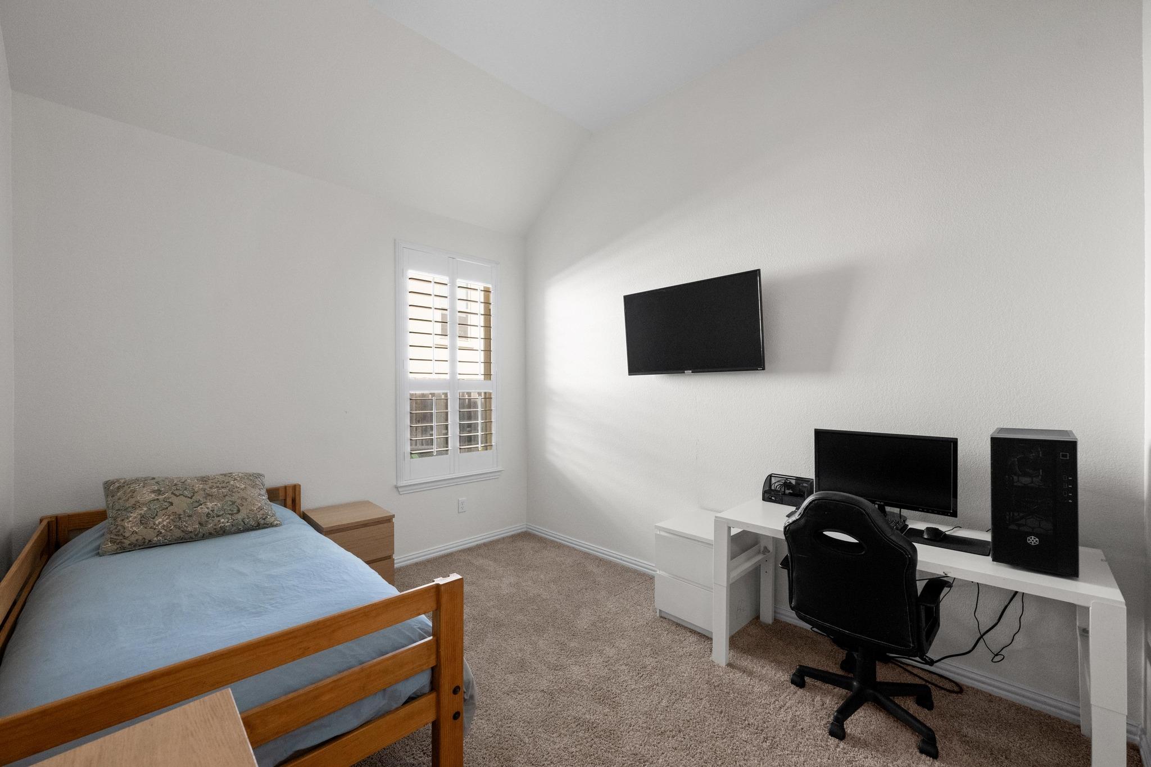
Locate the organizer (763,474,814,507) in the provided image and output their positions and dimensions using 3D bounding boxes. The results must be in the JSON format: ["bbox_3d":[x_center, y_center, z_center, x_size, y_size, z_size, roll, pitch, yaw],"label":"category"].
[{"bbox_3d":[1.155,0.580,2.425,0.135,0.132,0.215,0,0,-44],"label":"organizer"}]

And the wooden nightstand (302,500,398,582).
[{"bbox_3d":[-1.441,1.099,2.848,0.400,0.550,0.480,0,0,-43],"label":"wooden nightstand"}]

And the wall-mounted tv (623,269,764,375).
[{"bbox_3d":[0.722,-0.344,2.836,0.075,0.557,0.966,-6,4,-45],"label":"wall-mounted tv"}]

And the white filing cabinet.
[{"bbox_3d":[0.777,1.095,2.619,0.480,0.550,0.400,0,0,-44],"label":"white filing cabinet"}]

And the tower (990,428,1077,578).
[{"bbox_3d":[1.693,0.412,1.655,0.380,0.460,0.206,0,0,-44],"label":"tower"}]

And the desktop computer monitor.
[{"bbox_3d":[1.425,0.437,2.092,0.200,0.412,0.556,0,0,-44],"label":"desktop computer monitor"}]

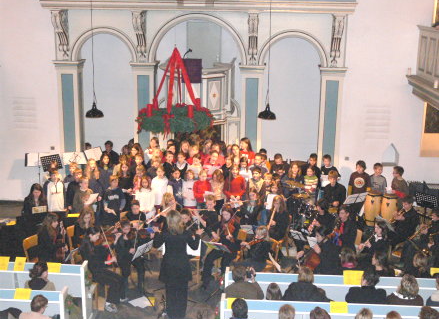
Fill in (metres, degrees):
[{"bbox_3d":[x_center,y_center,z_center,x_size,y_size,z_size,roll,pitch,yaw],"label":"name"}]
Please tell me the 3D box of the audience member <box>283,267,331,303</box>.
[{"bbox_3d":[1.078,1.965,8.407,0.550,1.347,0.750,2,14,4],"label":"audience member"}]

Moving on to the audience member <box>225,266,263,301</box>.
[{"bbox_3d":[0.329,1.999,8.876,0.540,1.320,0.720,2,14,5],"label":"audience member"}]

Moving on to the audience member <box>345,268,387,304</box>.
[{"bbox_3d":[1.871,1.963,8.354,0.540,1.320,0.720,1,12,2],"label":"audience member"}]

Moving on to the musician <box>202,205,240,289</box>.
[{"bbox_3d":[0.007,1.431,10.778,0.520,1.290,0.750,13,19,39],"label":"musician"}]

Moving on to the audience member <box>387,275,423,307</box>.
[{"bbox_3d":[2.484,2.070,8.730,0.500,1.300,0.720,1,14,2],"label":"audience member"}]

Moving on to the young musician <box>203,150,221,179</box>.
[{"bbox_3d":[-0.180,0.499,13.774,0.420,1.420,0.320,2,14,3],"label":"young musician"}]

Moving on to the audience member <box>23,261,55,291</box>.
[{"bbox_3d":[-2.347,1.889,8.859,0.500,1.172,0.720,5,14,16],"label":"audience member"}]

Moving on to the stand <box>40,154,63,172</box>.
[{"bbox_3d":[-3.634,0.505,14.068,0.500,1.360,0.450,4,15,12],"label":"stand"}]

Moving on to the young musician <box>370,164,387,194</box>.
[{"bbox_3d":[3.368,0.705,13.941,0.420,1.280,0.300,0,14,-2],"label":"young musician"}]

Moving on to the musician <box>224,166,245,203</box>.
[{"bbox_3d":[0.292,0.806,12.450,0.430,1.445,0.320,1,14,0],"label":"musician"}]

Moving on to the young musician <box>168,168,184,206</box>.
[{"bbox_3d":[-0.876,0.815,13.169,0.400,1.330,0.300,-1,14,-7],"label":"young musician"}]

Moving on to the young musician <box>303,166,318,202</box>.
[{"bbox_3d":[1.923,0.800,13.517,0.360,1.360,0.270,1,14,2],"label":"young musician"}]

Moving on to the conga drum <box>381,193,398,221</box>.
[{"bbox_3d":[3.676,1.074,13.942,0.370,0.690,0.370,1,14,0],"label":"conga drum"}]

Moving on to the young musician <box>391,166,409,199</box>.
[{"bbox_3d":[3.520,0.757,12.838,0.320,1.297,0.400,-11,18,-39],"label":"young musician"}]

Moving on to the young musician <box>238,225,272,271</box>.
[{"bbox_3d":[0.467,1.608,10.072,0.750,1.240,0.520,0,12,-3],"label":"young musician"}]

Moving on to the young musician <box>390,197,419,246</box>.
[{"bbox_3d":[3.175,1.290,11.435,0.750,1.290,0.500,-7,16,-28],"label":"young musician"}]

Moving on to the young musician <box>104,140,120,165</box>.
[{"bbox_3d":[-2.375,0.309,14.466,0.450,1.550,0.300,0,14,-2],"label":"young musician"}]

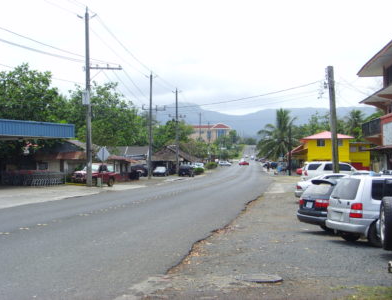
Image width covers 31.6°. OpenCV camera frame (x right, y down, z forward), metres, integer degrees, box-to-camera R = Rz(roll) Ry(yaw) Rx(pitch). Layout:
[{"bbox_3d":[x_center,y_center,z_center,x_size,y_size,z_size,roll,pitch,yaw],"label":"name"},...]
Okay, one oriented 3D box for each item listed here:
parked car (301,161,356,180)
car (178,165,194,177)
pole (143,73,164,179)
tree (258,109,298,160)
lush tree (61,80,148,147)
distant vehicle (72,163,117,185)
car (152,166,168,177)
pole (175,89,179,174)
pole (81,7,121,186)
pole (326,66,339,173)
[{"bbox_3d":[9.000,1.620,43.300,4.750,1.780,1.860,0,-1,-3],"label":"parked car"},{"bbox_3d":[-1.279,3.026,98.500,1.750,1.700,4.300,-1,-1,6],"label":"car"},{"bbox_3d":[-4.843,-2.758,79.000,2.500,12.100,0.450,-1,-1,10],"label":"pole"},{"bbox_3d":[12.192,-2.045,105.000,6.100,8.700,6.100,0,-1,0],"label":"tree"},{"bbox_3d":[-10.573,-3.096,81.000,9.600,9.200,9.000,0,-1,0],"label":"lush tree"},{"bbox_3d":[-7.503,1.864,51.500,1.720,1.720,3.950,-1,-1,22],"label":"distant vehicle"},{"bbox_3d":[-4.796,2.973,95.000,1.700,1.420,4.300,-1,-1,6],"label":"car"},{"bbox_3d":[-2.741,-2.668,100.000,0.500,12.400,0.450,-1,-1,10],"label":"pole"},{"bbox_3d":[-6.612,-3.676,48.000,2.700,12.400,0.450,-1,-1,10],"label":"pole"},{"bbox_3d":[7.763,-1.097,39.000,0.360,7.300,0.360,-3,-1,0],"label":"pole"}]

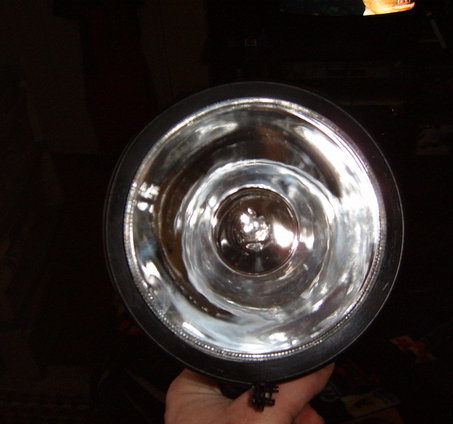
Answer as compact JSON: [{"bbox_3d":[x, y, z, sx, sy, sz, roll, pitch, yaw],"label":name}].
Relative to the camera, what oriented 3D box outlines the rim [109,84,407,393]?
[{"bbox_3d":[0.017,0.013,0.352,0.161,0.161,0.065,0,-2,5],"label":"rim"}]

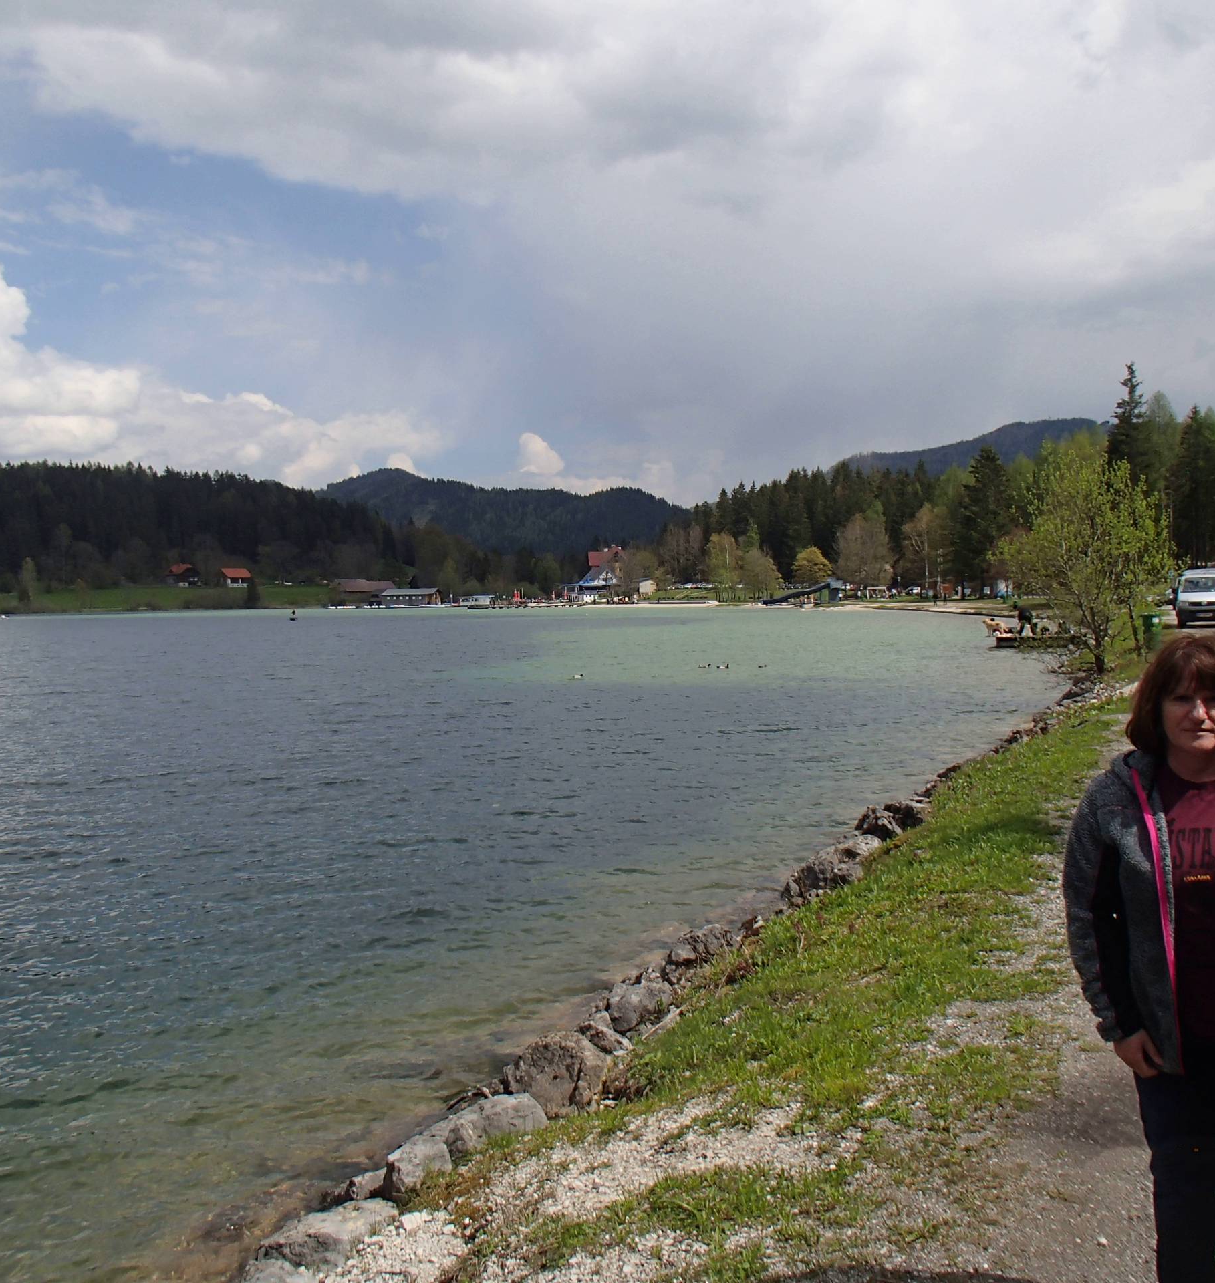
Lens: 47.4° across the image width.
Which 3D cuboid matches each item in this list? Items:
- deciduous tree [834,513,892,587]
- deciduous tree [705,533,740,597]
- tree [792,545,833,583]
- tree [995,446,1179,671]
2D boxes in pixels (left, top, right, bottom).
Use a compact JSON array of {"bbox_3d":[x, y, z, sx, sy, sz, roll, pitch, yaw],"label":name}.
[{"bbox_3d":[45.195,-15.854,245.000,10.200,14.000,10.000,-1,2,0],"label":"deciduous tree"},{"bbox_3d":[18.993,-12.551,230.000,5.800,11.000,5.800,-1,2,0],"label":"deciduous tree"},{"bbox_3d":[37.804,-13.915,255.000,7.400,8.000,7.200,-1,2,0],"label":"tree"},{"bbox_3d":[10.387,-1.724,30.000,3.700,4.900,3.600,-1,2,0],"label":"tree"}]

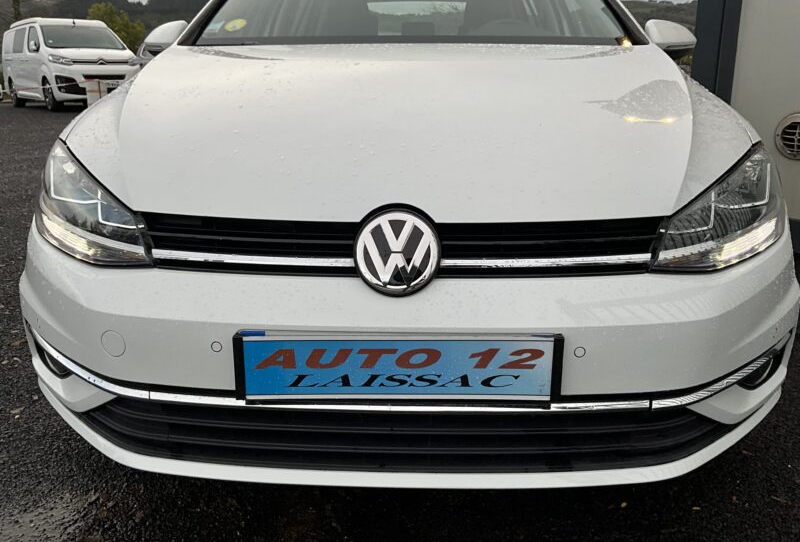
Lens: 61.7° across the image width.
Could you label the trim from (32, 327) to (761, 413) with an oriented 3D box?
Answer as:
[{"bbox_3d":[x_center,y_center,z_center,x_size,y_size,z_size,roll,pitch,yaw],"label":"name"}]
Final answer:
[{"bbox_3d":[0.003,0.175,1.246,1.540,0.075,0.260,1,16,2],"label":"trim"}]

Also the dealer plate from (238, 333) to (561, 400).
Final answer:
[{"bbox_3d":[-0.002,0.157,1.106,0.535,0.115,0.025,1,16,2],"label":"dealer plate"}]

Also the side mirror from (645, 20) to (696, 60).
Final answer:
[{"bbox_3d":[0.975,-0.838,2.415,0.200,0.150,0.130,1,16,2],"label":"side mirror"}]

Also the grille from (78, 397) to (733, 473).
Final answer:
[{"bbox_3d":[0.001,0.278,1.224,1.250,0.125,0.150,1,16,2],"label":"grille"}]

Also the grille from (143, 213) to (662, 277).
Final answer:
[{"bbox_3d":[0.002,-0.042,1.143,0.920,0.095,0.100,1,16,2],"label":"grille"}]

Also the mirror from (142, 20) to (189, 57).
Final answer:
[{"bbox_3d":[-0.853,-0.858,2.485,0.200,0.150,0.130,1,16,2],"label":"mirror"}]

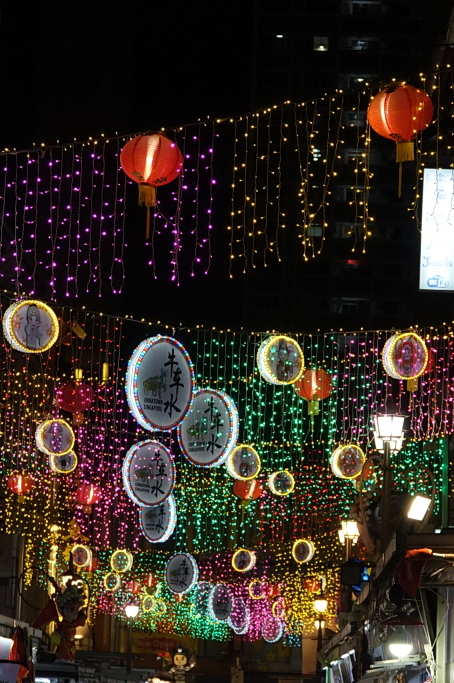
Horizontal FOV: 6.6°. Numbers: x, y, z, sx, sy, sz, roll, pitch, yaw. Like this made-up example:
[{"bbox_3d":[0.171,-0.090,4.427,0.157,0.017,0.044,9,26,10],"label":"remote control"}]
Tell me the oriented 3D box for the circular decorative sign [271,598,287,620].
[{"bbox_3d":[1.381,7.049,104.000,0.105,0.420,0.420,5,-7,-42],"label":"circular decorative sign"}]

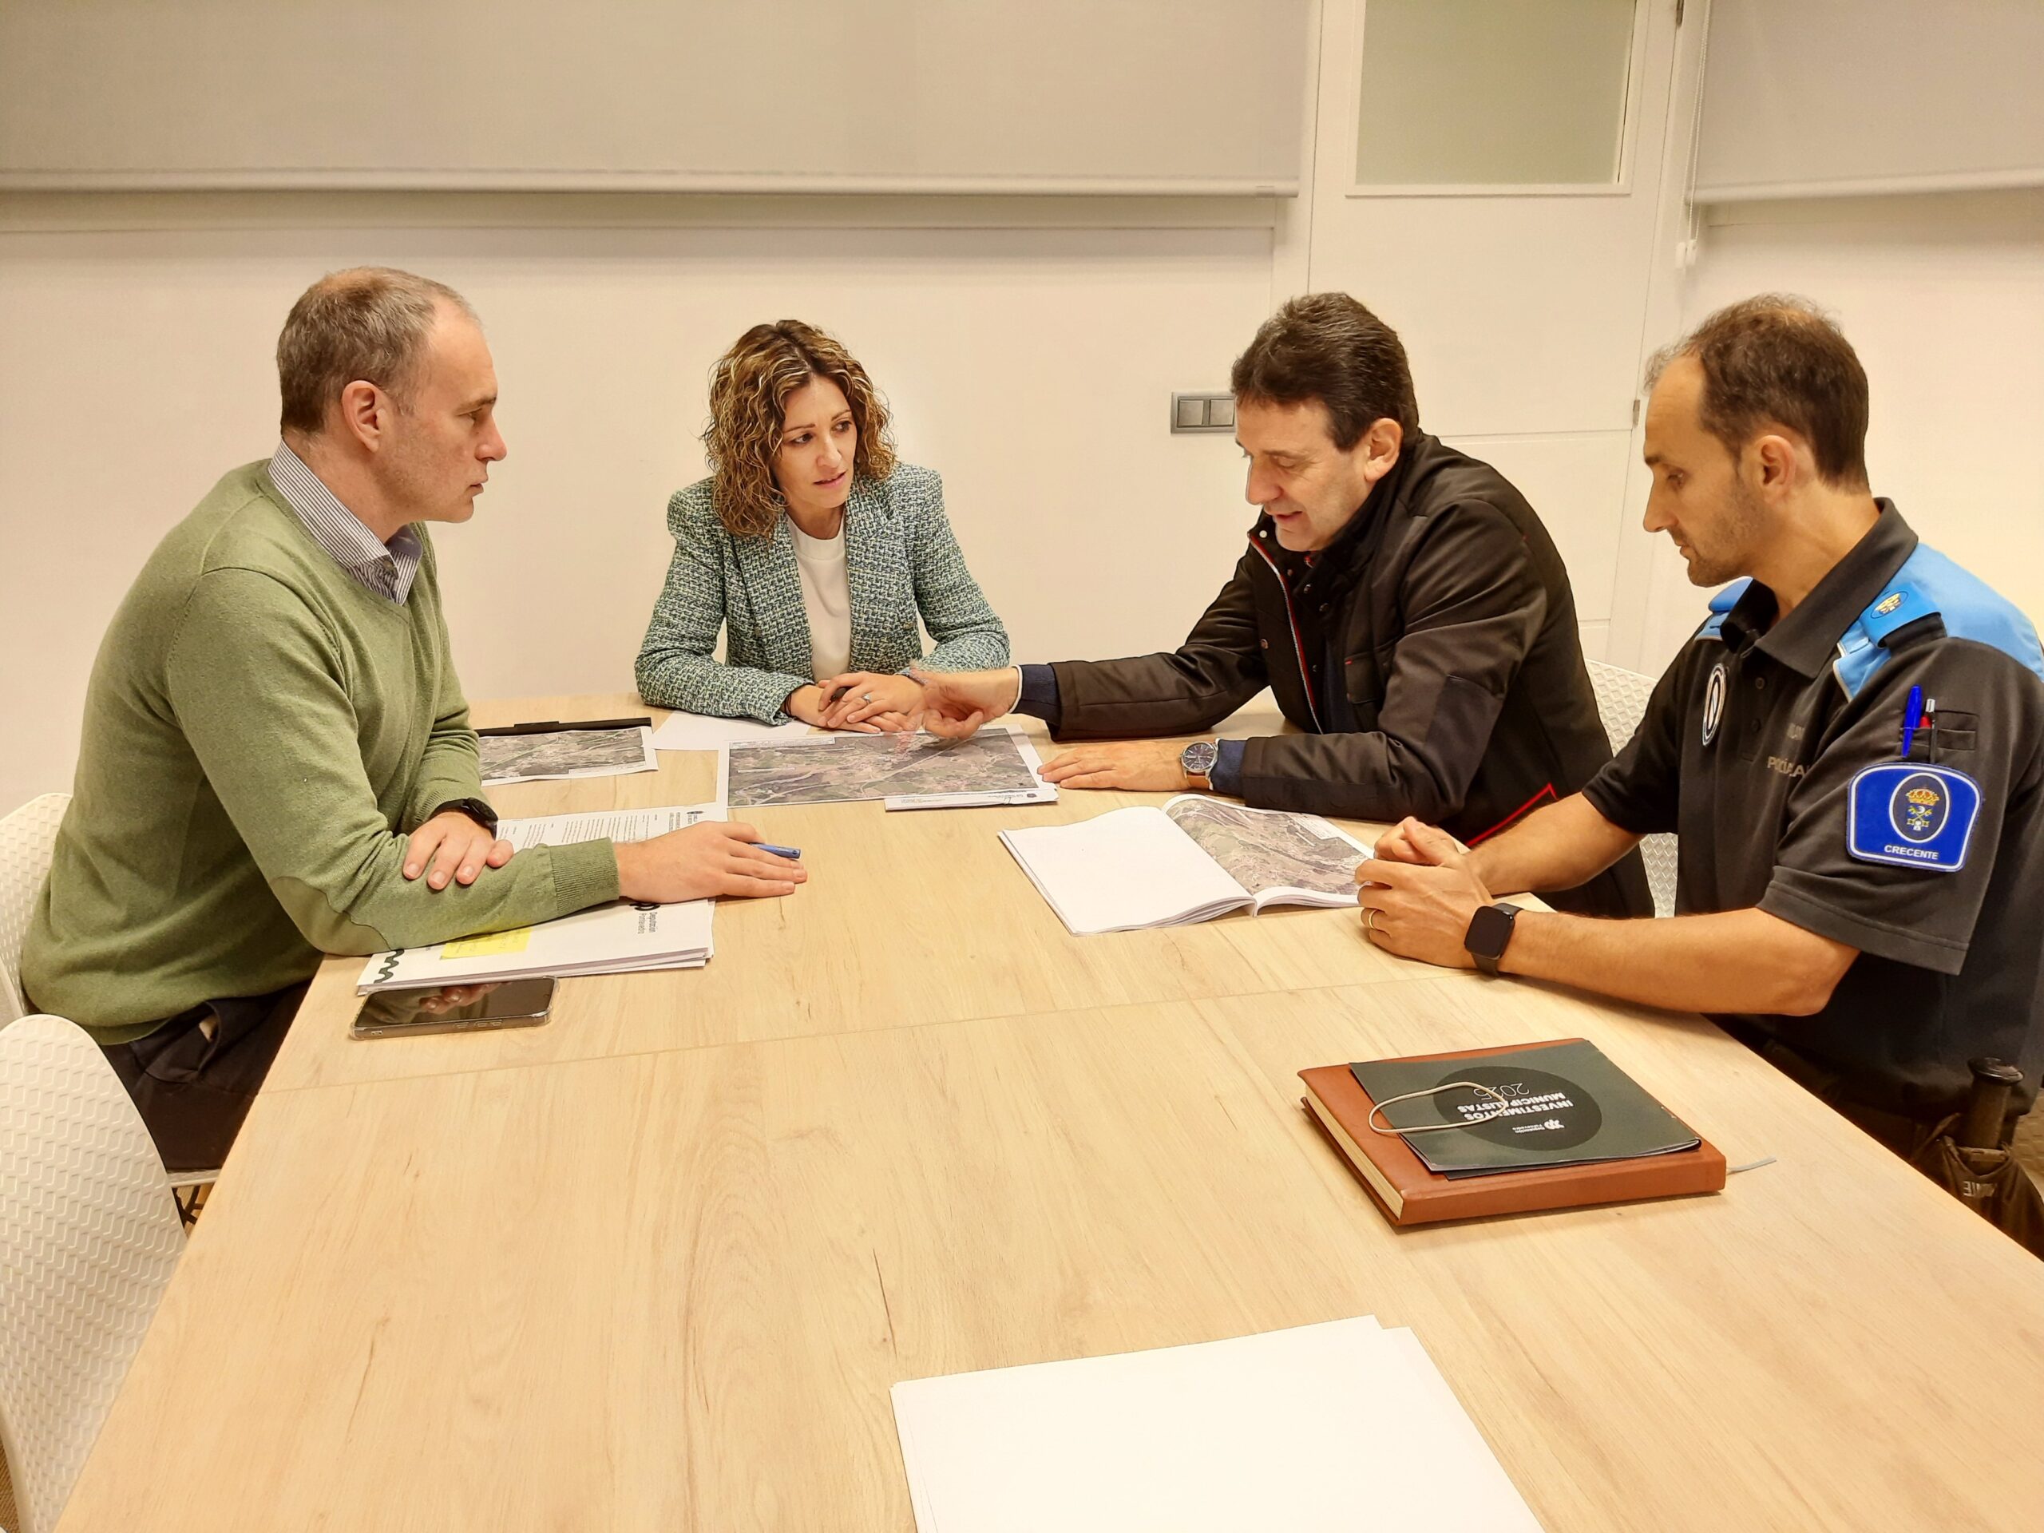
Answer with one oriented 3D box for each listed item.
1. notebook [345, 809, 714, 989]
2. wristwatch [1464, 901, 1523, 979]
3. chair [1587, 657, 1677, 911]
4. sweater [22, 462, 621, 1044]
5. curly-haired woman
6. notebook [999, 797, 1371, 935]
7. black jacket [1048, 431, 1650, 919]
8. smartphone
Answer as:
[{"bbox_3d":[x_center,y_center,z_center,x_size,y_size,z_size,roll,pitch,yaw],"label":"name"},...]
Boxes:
[{"bbox_3d":[-0.470,0.119,1.567,0.303,0.015,0.425,-3,18,-10],"label":"notebook"},{"bbox_3d":[0.419,0.153,1.355,0.042,0.062,0.052,7,-11,20],"label":"wristwatch"},{"bbox_3d":[0.574,0.272,2.182,0.520,0.820,0.470,-4,19,-13],"label":"chair"},{"bbox_3d":[-0.702,0.005,1.600,0.590,0.620,0.540,-4,19,-13],"label":"sweater"},{"bbox_3d":[-0.290,-0.008,2.313,0.510,1.270,0.620,-3,18,-10],"label":"curly-haired woman"},{"bbox_3d":[0.198,0.090,1.641,0.385,0.025,0.292,-5,19,-14],"label":"notebook"},{"bbox_3d":[0.371,-0.083,1.917,0.620,0.670,0.530,-4,19,-13],"label":"black jacket"},{"bbox_3d":[-0.483,0.202,1.321,0.156,0.011,0.077,-3,18,-10],"label":"smartphone"}]

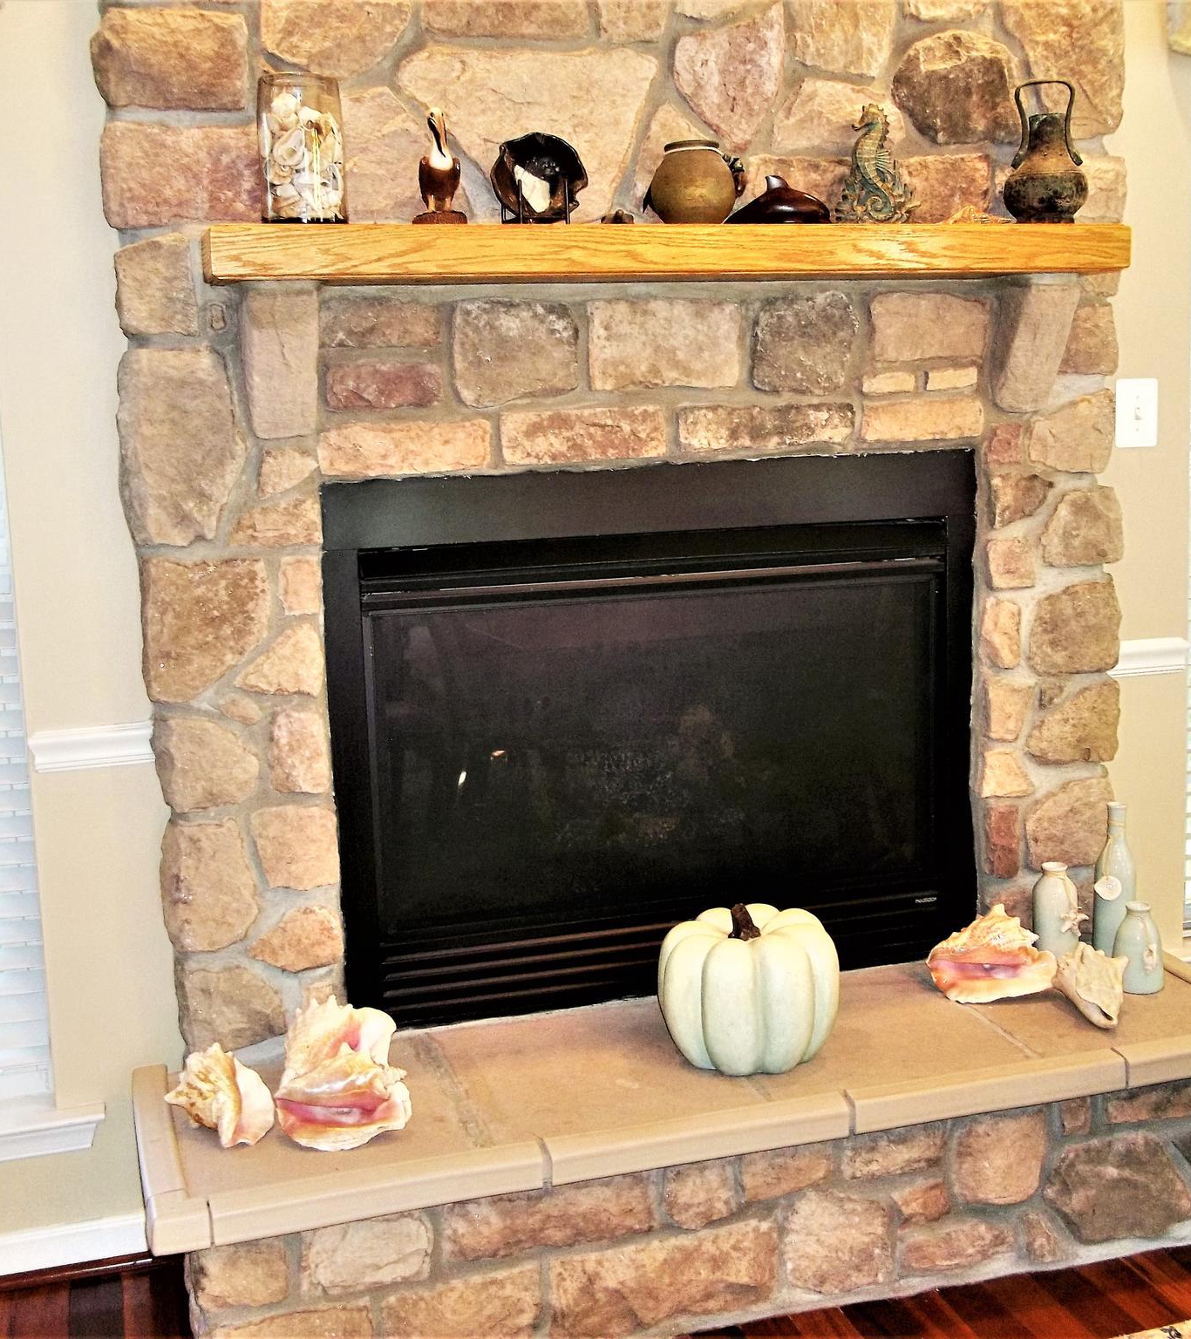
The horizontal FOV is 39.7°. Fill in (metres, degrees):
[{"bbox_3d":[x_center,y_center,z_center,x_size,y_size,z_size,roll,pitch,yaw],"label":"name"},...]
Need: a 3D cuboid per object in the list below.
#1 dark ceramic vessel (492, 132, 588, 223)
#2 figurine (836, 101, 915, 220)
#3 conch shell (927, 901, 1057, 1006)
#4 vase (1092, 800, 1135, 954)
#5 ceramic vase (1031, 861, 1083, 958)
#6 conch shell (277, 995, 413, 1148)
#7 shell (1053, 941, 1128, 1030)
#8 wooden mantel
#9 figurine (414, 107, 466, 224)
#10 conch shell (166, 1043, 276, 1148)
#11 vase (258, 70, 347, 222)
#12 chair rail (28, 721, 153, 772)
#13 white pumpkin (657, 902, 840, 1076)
[{"bbox_3d":[-0.084,-0.720,2.451,0.143,0.140,0.090,-4,8,-17],"label":"dark ceramic vessel"},{"bbox_3d":[0.441,-0.792,2.608,0.118,0.193,0.060,-5,8,-16],"label":"figurine"},{"bbox_3d":[0.674,0.481,2.775,0.200,0.140,0.150,-5,8,-16],"label":"conch shell"},{"bbox_3d":[0.909,0.377,2.894,0.071,0.296,0.071,-5,8,-16],"label":"vase"},{"bbox_3d":[0.807,0.429,2.880,0.085,0.162,0.085,-4,8,-17],"label":"ceramic vase"},{"bbox_3d":[-0.344,0.547,2.262,0.182,0.175,0.190,-4,8,-17],"label":"conch shell"},{"bbox_3d":[0.804,0.507,2.667,0.100,0.110,0.155,-2,8,0],"label":"shell"},{"bbox_3d":[0.142,-0.630,2.535,1.440,0.077,0.184,-4,8,-17],"label":"wooden mantel"},{"bbox_3d":[-0.226,-0.730,2.405,0.073,0.176,0.060,-4,8,-10],"label":"figurine"},{"bbox_3d":[-0.509,0.578,2.241,0.145,0.132,0.150,-4,8,-17],"label":"conch shell"},{"bbox_3d":[-0.420,-0.737,2.353,0.121,0.218,0.121,-5,8,-16],"label":"vase"},{"bbox_3d":[-0.769,0.118,2.523,0.188,0.060,0.027,-4,8,-17],"label":"chair rail"},{"bbox_3d":[0.228,0.467,2.477,0.270,0.236,0.270,-2,8,0],"label":"white pumpkin"}]

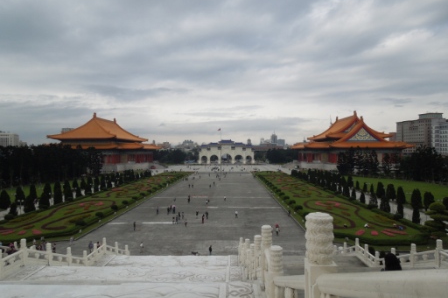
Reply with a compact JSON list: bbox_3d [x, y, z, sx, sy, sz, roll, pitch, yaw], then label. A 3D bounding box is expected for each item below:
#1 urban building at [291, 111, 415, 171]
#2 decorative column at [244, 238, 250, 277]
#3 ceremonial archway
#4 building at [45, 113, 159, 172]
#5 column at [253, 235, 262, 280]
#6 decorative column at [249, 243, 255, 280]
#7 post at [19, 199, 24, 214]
[{"bbox_3d":[108.000,-6.900,300.000,77.000,48.500,112.000,0,0,1],"label":"urban building"},{"bbox_3d":[1.584,6.923,21.524,0.330,1.800,0.330,0,0,1],"label":"decorative column"},{"bbox_3d":[3.800,3.900,418.000,71.000,31.000,14.000,0,0,1],"label":"ceremonial archway"},{"bbox_3d":[-105.400,-6.700,304.000,77.000,48.500,112.000,0,0,1],"label":"building"},{"bbox_3d":[1.366,4.376,12.996,0.330,1.800,0.330,0,0,1],"label":"column"},{"bbox_3d":[1.440,5.664,16.168,0.330,1.800,0.330,0,0,1],"label":"decorative column"},{"bbox_3d":[-50.100,14.671,79.500,1.400,4.100,1.000,0,0,1],"label":"post"}]

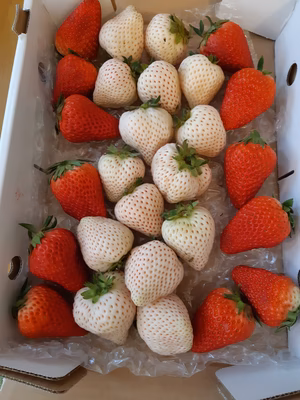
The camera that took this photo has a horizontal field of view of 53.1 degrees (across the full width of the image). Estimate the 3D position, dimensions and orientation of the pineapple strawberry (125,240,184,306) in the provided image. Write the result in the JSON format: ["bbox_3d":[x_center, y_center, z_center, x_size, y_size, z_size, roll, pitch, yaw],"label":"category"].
[{"bbox_3d":[0.004,0.057,0.236,0.045,0.042,0.050,14,51,5],"label":"pineapple strawberry"}]

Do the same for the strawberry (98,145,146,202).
[{"bbox_3d":[-0.024,-0.023,0.265,0.042,0.039,0.052,5,84,1],"label":"strawberry"}]

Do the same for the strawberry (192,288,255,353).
[{"bbox_3d":[0.056,0.094,0.231,0.051,0.039,0.042,-42,79,6],"label":"strawberry"}]

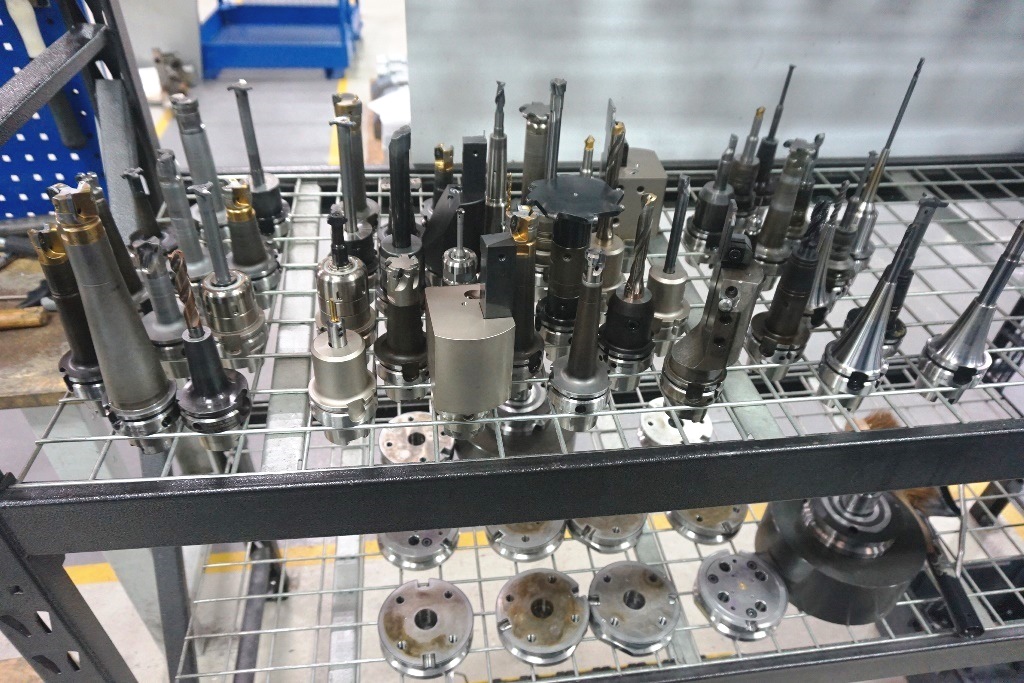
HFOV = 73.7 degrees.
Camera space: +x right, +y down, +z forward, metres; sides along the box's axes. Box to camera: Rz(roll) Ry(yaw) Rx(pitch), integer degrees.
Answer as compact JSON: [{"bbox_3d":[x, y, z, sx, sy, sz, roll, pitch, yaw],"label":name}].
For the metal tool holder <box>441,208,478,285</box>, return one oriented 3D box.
[{"bbox_3d":[-0.058,-0.060,0.739,0.063,0.181,0.063,-2,39,-9],"label":"metal tool holder"}]

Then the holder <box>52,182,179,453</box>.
[{"bbox_3d":[-0.342,-0.011,0.598,0.063,0.265,0.063,4,37,-3],"label":"holder"}]

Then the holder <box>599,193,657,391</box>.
[{"bbox_3d":[0.127,-0.048,0.712,0.063,0.222,0.063,-4,40,-7],"label":"holder"}]

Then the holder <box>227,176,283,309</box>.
[{"bbox_3d":[-0.308,-0.113,0.801,0.063,0.158,0.063,-1,41,-9],"label":"holder"}]

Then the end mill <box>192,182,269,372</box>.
[{"bbox_3d":[-0.294,-0.062,0.704,0.063,0.211,0.063,-3,40,-7],"label":"end mill"}]

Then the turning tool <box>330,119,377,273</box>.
[{"bbox_3d":[-0.189,-0.145,0.796,0.063,0.229,0.063,-1,40,-9],"label":"turning tool"}]

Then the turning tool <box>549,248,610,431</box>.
[{"bbox_3d":[0.071,0.000,0.665,0.063,0.204,0.063,-4,40,-7],"label":"turning tool"}]

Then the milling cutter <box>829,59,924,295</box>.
[{"bbox_3d":[0.456,-0.200,0.860,0.063,0.299,0.063,-4,40,-6],"label":"milling cutter"}]

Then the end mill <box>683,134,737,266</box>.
[{"bbox_3d":[0.274,-0.189,0.926,0.063,0.184,0.063,-1,39,-9],"label":"end mill"}]

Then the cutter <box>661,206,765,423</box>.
[{"bbox_3d":[0.187,-0.022,0.642,0.069,0.241,0.065,2,38,-1],"label":"cutter"}]

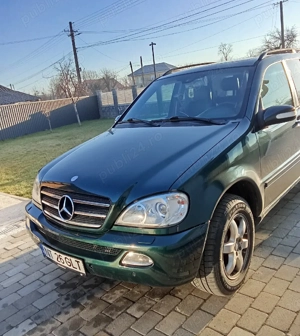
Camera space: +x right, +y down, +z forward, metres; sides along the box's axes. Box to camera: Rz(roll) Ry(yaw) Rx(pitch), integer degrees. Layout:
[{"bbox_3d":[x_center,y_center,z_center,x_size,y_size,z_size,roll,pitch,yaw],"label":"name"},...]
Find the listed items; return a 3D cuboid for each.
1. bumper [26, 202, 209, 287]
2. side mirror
[{"bbox_3d":[-0.460,0.557,2.510,1.820,0.450,0.550,5,18,40],"label":"bumper"},{"bbox_3d":[0.986,-0.389,2.511,0.270,0.190,0.170,4,17,41],"label":"side mirror"}]

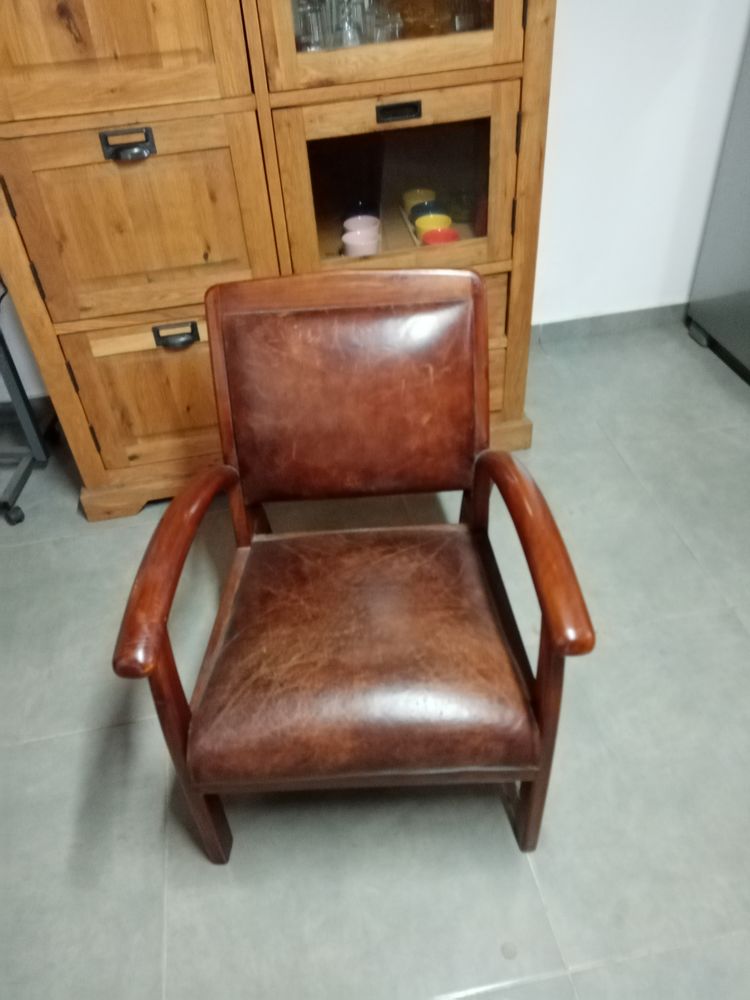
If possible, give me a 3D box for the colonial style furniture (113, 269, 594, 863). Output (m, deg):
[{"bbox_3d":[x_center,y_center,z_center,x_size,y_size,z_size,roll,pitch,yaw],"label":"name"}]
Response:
[{"bbox_3d":[-0.024,0.107,1.272,0.624,0.740,0.675,-3,40,3],"label":"colonial style furniture"}]

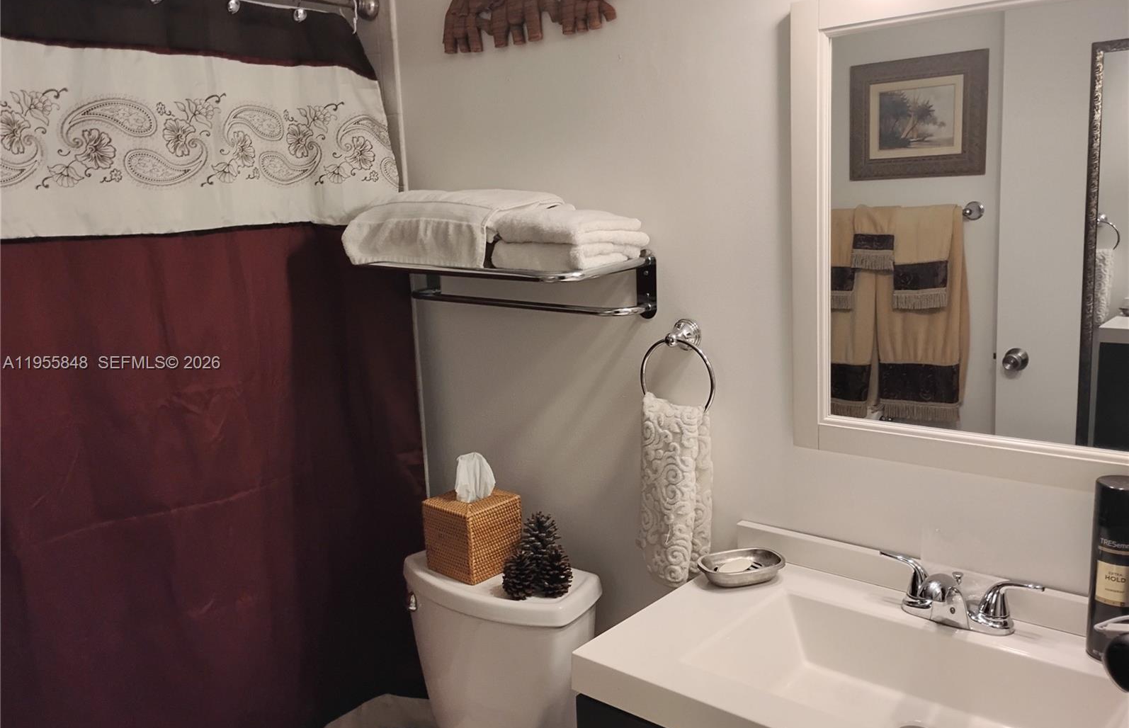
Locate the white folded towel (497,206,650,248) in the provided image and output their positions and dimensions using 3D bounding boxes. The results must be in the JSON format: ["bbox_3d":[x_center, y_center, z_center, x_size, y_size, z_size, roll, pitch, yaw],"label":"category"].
[{"bbox_3d":[0.013,-0.247,1.640,0.205,0.056,0.205,6,14,40],"label":"white folded towel"}]

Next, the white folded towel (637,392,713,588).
[{"bbox_3d":[0.206,0.228,1.664,0.130,0.356,0.077,6,14,40],"label":"white folded towel"}]

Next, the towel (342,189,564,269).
[{"bbox_3d":[-0.228,-0.277,1.842,0.450,0.144,0.210,6,14,40],"label":"towel"}]

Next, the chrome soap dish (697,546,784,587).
[{"bbox_3d":[0.295,0.343,1.522,0.148,0.032,0.090,-6,11,-18],"label":"chrome soap dish"}]

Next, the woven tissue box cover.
[{"bbox_3d":[-0.196,0.360,1.950,0.137,0.149,0.139,6,14,40],"label":"woven tissue box cover"}]

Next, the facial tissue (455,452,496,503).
[{"bbox_3d":[-0.186,0.231,1.883,0.075,0.102,0.050,6,14,40],"label":"facial tissue"}]

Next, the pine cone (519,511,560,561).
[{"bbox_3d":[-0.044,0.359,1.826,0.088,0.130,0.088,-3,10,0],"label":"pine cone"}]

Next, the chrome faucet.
[{"bbox_3d":[0.551,0.338,1.319,0.230,0.092,0.140,6,14,40],"label":"chrome faucet"}]

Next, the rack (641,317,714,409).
[{"bbox_3d":[0.214,0.015,1.637,0.157,0.184,0.064,6,14,40],"label":"rack"}]

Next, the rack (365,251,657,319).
[{"bbox_3d":[-0.149,-0.150,1.792,0.635,0.132,0.240,6,14,40],"label":"rack"}]

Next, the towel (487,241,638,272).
[{"bbox_3d":[0.004,-0.201,1.658,0.214,0.045,0.180,6,14,40],"label":"towel"}]

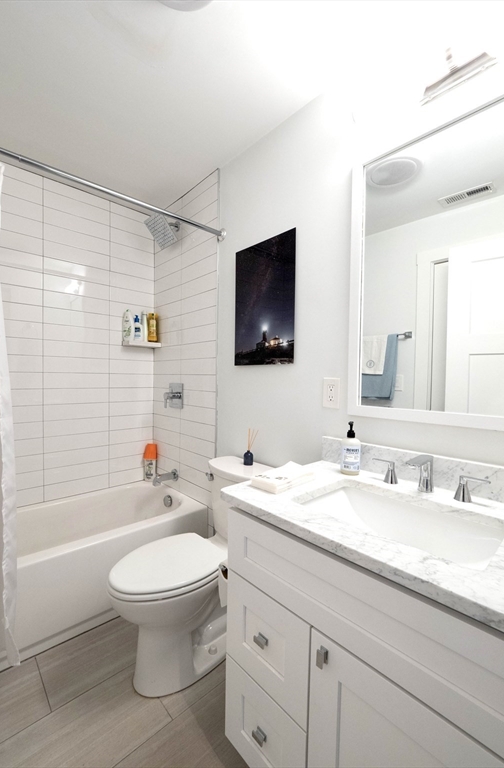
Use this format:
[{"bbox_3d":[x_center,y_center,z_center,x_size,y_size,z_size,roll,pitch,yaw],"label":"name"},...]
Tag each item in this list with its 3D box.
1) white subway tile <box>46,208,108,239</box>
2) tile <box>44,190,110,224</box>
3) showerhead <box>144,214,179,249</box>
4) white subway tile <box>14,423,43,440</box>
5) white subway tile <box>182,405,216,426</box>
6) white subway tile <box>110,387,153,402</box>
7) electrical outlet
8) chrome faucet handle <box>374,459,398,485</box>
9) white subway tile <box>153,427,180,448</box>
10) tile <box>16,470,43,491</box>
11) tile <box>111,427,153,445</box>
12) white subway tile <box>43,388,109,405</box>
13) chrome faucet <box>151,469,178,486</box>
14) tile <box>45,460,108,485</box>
[{"bbox_3d":[-1.158,-1.058,2.067,0.398,0.102,0.010,-1,2,-43],"label":"white subway tile"},{"bbox_3d":[-1.157,-1.165,2.078,0.401,0.101,0.010,-1,2,-43],"label":"tile"},{"bbox_3d":[-0.604,-1.035,2.095,0.209,0.203,0.030,2,43,46],"label":"showerhead"},{"bbox_3d":[-1.472,0.290,1.830,0.405,0.102,0.010,-1,2,-43],"label":"white subway tile"},{"bbox_3d":[-0.354,0.199,2.018,0.010,0.100,0.405,-1,2,-43],"label":"white subway tile"},{"bbox_3d":[-0.895,0.080,2.337,0.333,0.101,0.012,-1,2,-43],"label":"white subway tile"},{"bbox_3d":[0.327,0.039,1.279,0.008,0.120,0.074,-1,2,-43],"label":"electrical outlet"},{"bbox_3d":[0.448,0.293,1.039,0.050,0.066,0.088,-1,2,-43],"label":"chrome faucet handle"},{"bbox_3d":[-0.637,0.393,2.318,0.010,0.100,0.401,-1,2,-43],"label":"white subway tile"},{"bbox_3d":[-1.463,0.600,1.828,0.400,0.100,0.010,-1,2,-43],"label":"tile"},{"bbox_3d":[-0.909,0.392,2.372,0.332,0.101,0.010,-1,2,-43],"label":"tile"},{"bbox_3d":[-1.174,0.080,2.100,0.398,0.102,0.010,-1,2,-43],"label":"white subway tile"},{"bbox_3d":[-0.605,0.649,2.160,0.163,0.069,0.061,-1,2,-43],"label":"chrome faucet"},{"bbox_3d":[-1.170,0.598,2.103,0.397,0.101,0.010,-1,2,-43],"label":"tile"}]

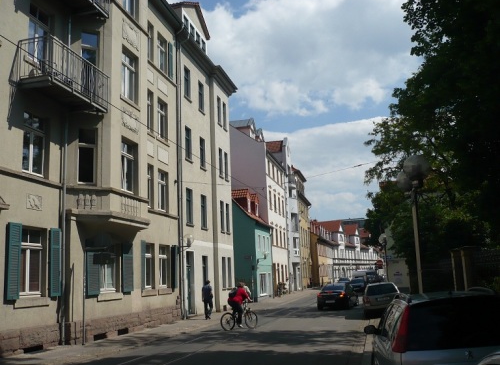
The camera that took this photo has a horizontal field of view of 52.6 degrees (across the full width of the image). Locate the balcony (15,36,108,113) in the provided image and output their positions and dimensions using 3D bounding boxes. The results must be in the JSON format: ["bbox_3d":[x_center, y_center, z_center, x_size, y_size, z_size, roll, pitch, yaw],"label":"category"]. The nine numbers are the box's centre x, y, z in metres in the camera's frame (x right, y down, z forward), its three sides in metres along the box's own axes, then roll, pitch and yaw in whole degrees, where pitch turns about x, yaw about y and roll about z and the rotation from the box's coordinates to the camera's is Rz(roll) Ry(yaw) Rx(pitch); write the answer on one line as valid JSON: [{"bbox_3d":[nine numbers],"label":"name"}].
[{"bbox_3d":[-5.685,-3.221,15.721,1.000,1.220,3.200,-5,-11,14],"label":"balcony"}]

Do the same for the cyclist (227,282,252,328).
[{"bbox_3d":[-0.432,4.397,18.340,0.850,1.600,0.550,5,-14,-35],"label":"cyclist"}]

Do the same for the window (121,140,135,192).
[{"bbox_3d":[-4.185,-0.514,17.177,0.150,1.820,1.200,-5,-11,14],"label":"window"}]

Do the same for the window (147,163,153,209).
[{"bbox_3d":[-4.207,0.132,20.427,0.140,1.840,1.000,-5,-11,14],"label":"window"}]

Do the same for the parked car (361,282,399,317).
[{"bbox_3d":[6.364,5.514,24.352,1.760,1.480,4.450,-5,-11,14],"label":"parked car"}]

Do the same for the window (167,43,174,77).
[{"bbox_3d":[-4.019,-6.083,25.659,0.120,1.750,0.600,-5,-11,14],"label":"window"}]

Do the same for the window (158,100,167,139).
[{"bbox_3d":[-4.200,-2.931,24.248,0.180,1.960,1.120,-5,-11,14],"label":"window"}]

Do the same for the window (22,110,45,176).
[{"bbox_3d":[-6.294,-1.082,14.885,0.180,1.900,1.120,-5,-11,14],"label":"window"}]

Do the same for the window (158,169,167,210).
[{"bbox_3d":[-4.059,0.422,23.588,0.180,1.950,1.120,-5,-11,14],"label":"window"}]

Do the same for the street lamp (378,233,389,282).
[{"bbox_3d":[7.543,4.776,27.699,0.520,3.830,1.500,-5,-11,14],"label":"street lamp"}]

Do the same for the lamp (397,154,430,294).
[{"bbox_3d":[3.398,1.494,10.036,0.500,3.870,1.800,-5,-11,14],"label":"lamp"}]

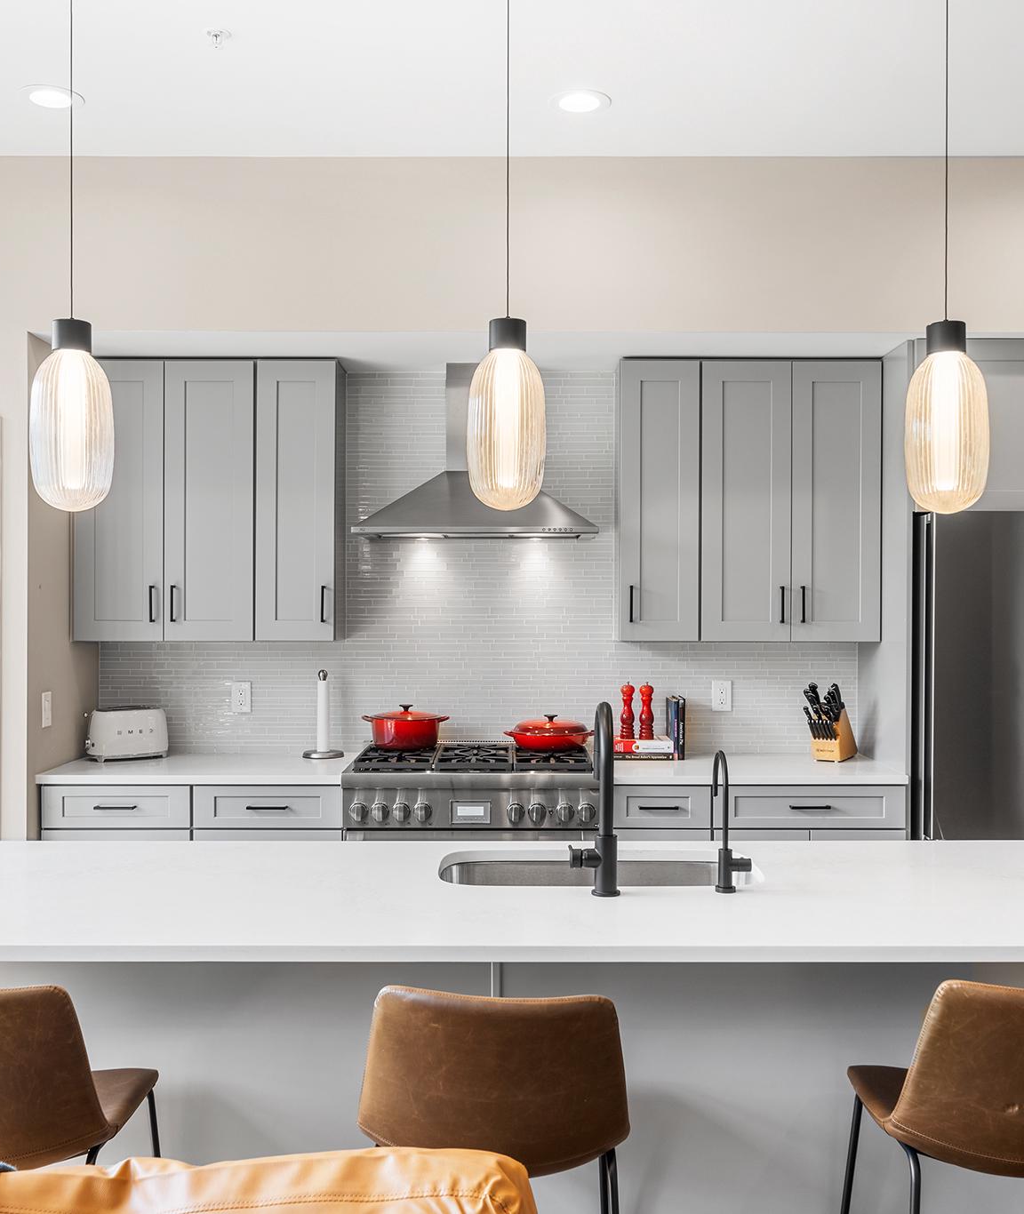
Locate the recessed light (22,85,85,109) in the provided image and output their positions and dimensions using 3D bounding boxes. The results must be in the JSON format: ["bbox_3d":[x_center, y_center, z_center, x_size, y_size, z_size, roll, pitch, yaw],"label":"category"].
[{"bbox_3d":[-1.417,-1.567,3.745,0.180,0.025,0.180,0,0,0],"label":"recessed light"}]

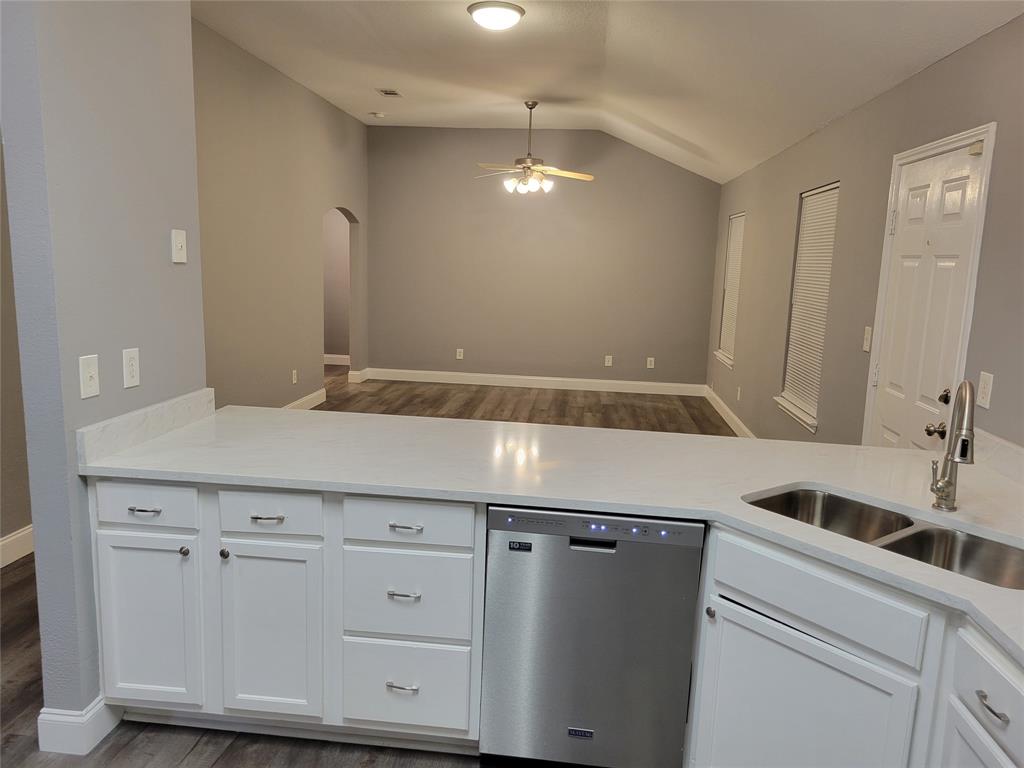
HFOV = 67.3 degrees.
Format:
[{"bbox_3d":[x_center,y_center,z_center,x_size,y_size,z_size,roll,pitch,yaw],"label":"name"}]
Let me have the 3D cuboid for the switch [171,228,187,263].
[{"bbox_3d":[-1.198,-0.496,2.779,0.012,0.117,0.075,3,10,6],"label":"switch"}]

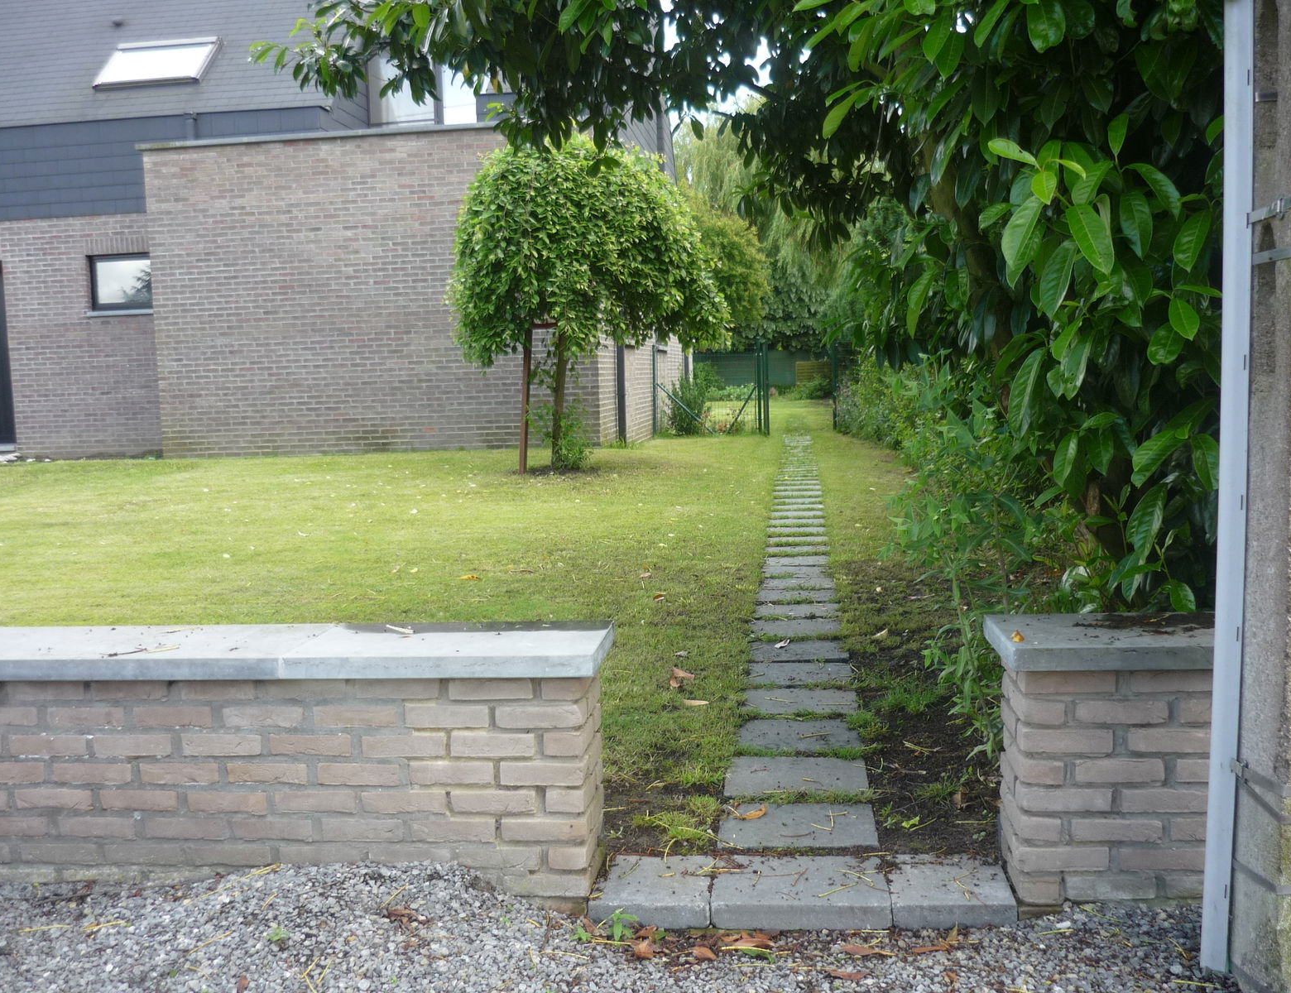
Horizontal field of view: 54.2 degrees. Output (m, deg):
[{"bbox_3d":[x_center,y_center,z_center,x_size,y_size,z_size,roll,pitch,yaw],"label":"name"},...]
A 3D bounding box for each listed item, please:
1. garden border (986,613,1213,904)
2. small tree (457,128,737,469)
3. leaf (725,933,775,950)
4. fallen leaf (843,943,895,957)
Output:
[{"bbox_3d":[1.015,0.552,2.715,0.480,0.542,0.345,-1,6,7],"label":"garden border"},{"bbox_3d":[-0.496,-1.712,11.200,2.400,2.920,2.350,-2,6,-2],"label":"small tree"},{"bbox_3d":[0.218,0.925,2.617,0.097,0.017,0.042,-2,6,4],"label":"leaf"},{"bbox_3d":[0.455,0.925,2.565,0.102,0.011,0.036,0,6,18],"label":"fallen leaf"}]

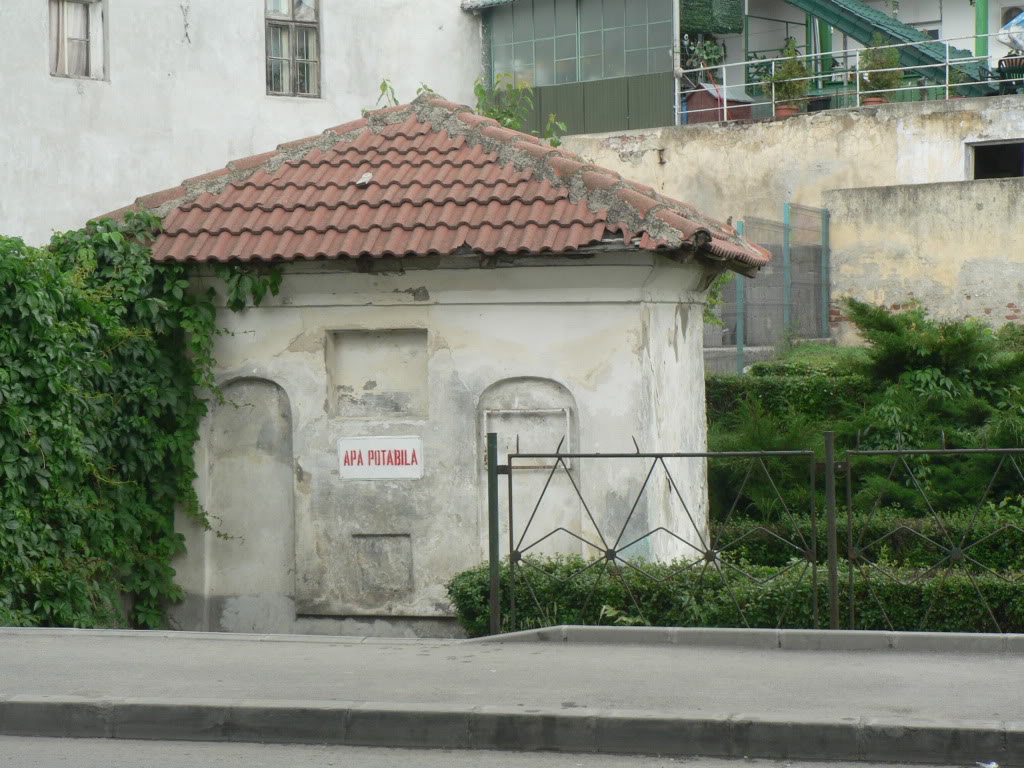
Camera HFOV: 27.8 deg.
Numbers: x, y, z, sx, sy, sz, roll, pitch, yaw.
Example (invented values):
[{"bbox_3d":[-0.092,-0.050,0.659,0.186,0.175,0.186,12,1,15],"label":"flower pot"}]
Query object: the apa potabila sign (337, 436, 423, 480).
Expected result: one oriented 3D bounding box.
[{"bbox_3d":[-0.893,0.500,13.988,0.600,0.296,0.025,-1,2,11],"label":"apa potabila sign"}]

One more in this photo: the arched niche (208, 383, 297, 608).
[{"bbox_3d":[-1.783,0.772,14.245,0.641,1.645,0.120,-1,2,11],"label":"arched niche"}]

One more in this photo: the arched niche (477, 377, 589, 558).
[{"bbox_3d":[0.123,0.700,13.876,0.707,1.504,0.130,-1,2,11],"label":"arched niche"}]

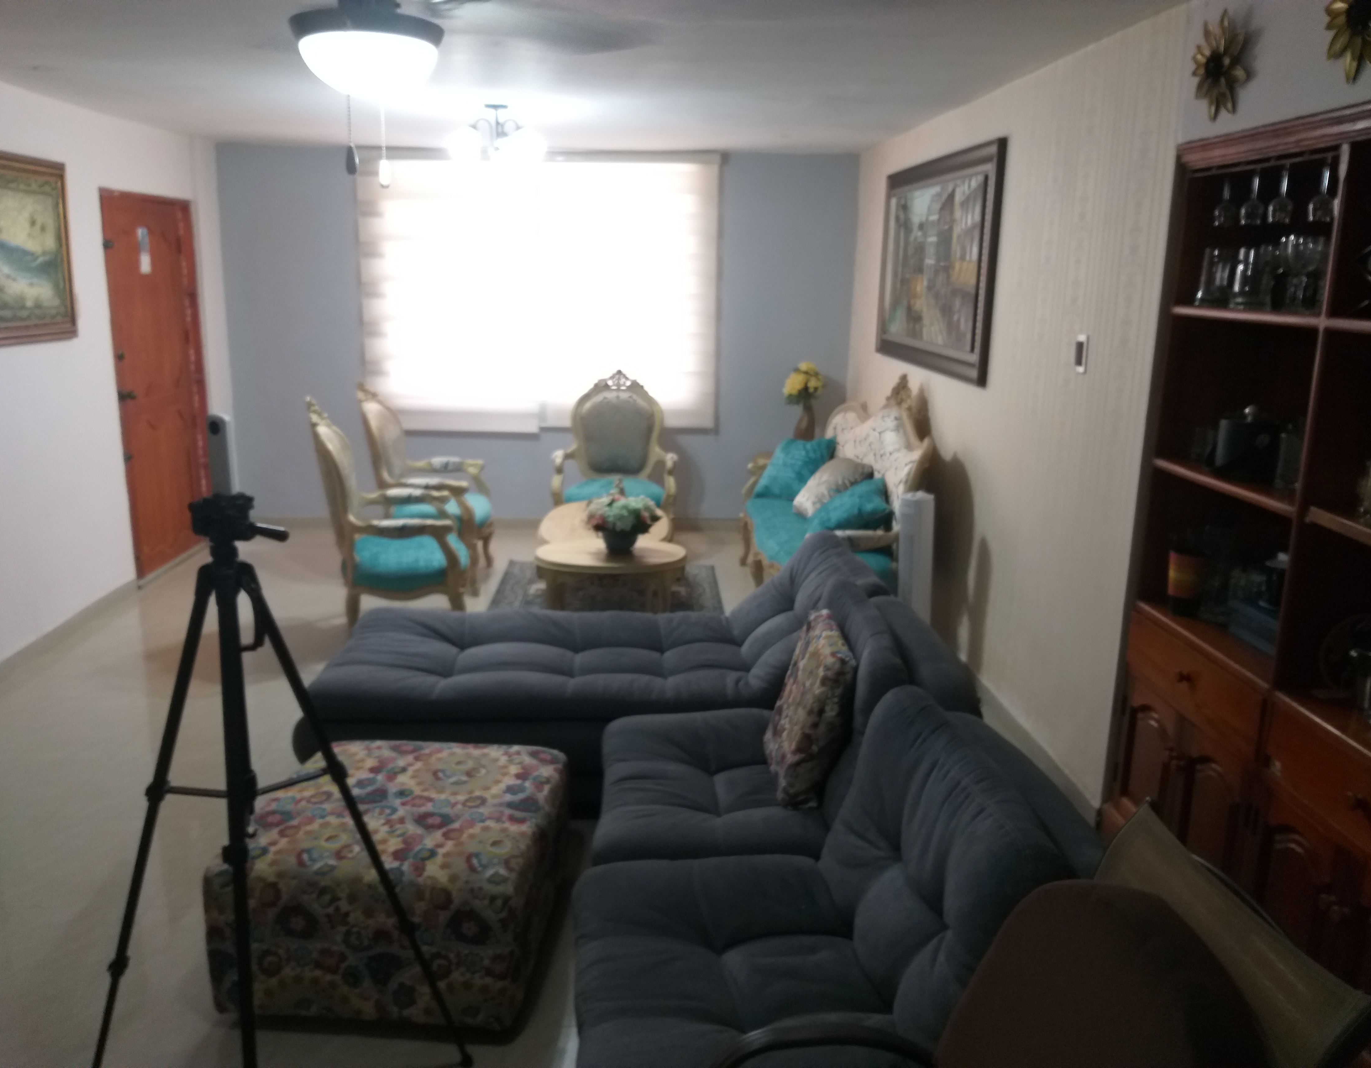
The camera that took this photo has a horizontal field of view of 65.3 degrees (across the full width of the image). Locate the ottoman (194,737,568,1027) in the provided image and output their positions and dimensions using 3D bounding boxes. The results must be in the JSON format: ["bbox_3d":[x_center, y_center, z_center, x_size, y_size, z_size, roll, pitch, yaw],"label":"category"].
[{"bbox_3d":[-0.672,0.841,2.606,0.670,0.410,0.660,1,14,1],"label":"ottoman"}]

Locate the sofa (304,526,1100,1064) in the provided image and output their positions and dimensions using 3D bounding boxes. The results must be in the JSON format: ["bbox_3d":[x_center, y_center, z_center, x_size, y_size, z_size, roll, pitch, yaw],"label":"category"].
[{"bbox_3d":[-0.214,0.590,2.736,1.920,0.850,2.500,0,14,-3],"label":"sofa"}]

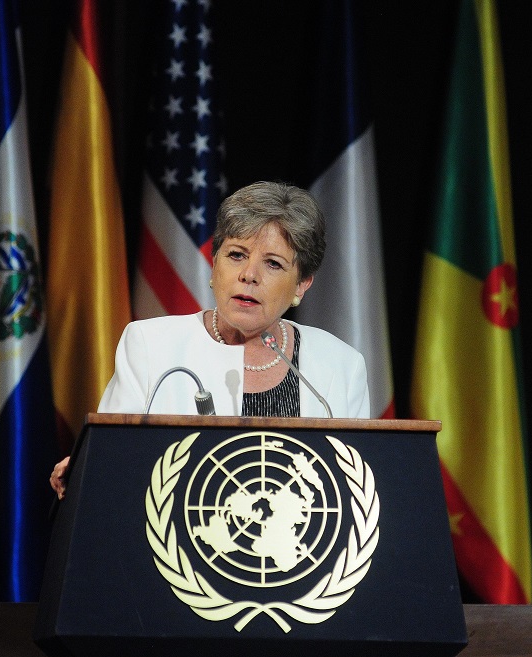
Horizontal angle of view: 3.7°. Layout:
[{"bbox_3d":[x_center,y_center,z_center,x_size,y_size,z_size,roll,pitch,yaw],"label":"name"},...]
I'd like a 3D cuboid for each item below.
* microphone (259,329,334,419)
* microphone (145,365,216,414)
[{"bbox_3d":[0.046,0.079,12.550,0.035,0.160,0.160,3,-5,-34],"label":"microphone"},{"bbox_3d":[-0.130,0.105,12.550,0.035,0.090,0.145,-3,-5,38],"label":"microphone"}]

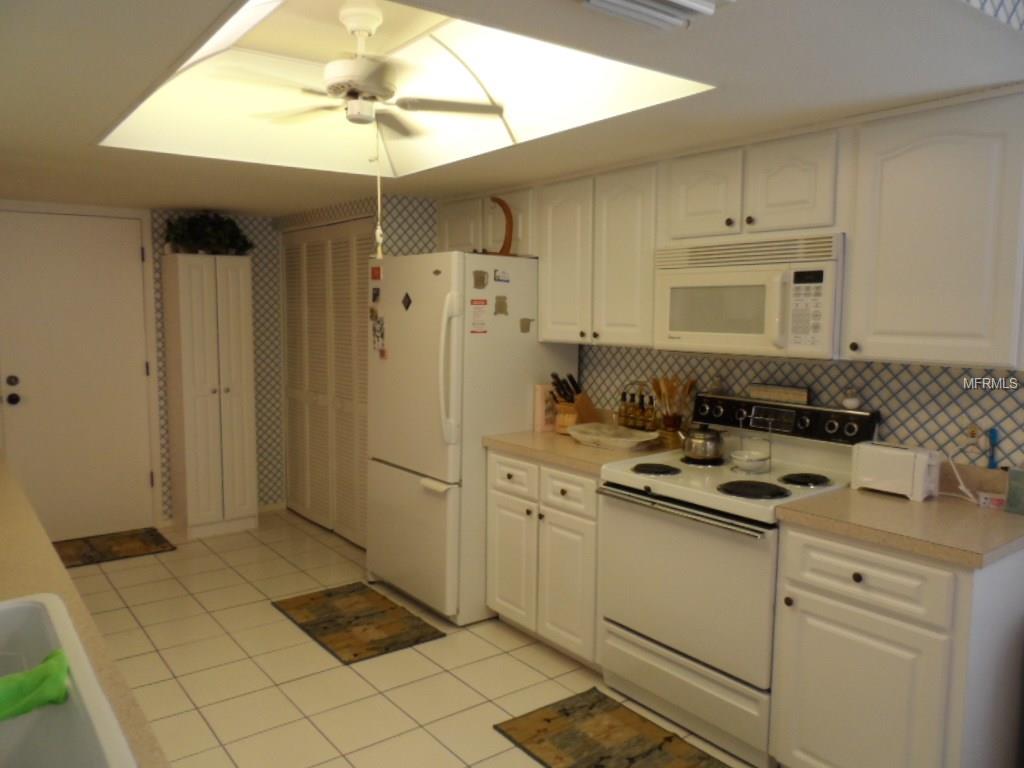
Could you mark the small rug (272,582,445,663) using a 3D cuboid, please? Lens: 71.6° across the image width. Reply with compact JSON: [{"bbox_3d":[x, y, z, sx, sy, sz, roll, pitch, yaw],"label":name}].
[{"bbox_3d":[-0.793,1.172,3.563,0.501,0.010,0.852,-4,7,-39],"label":"small rug"}]

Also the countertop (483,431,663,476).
[{"bbox_3d":[0.355,0.302,3.333,0.642,0.042,0.778,-4,7,-39],"label":"countertop"}]

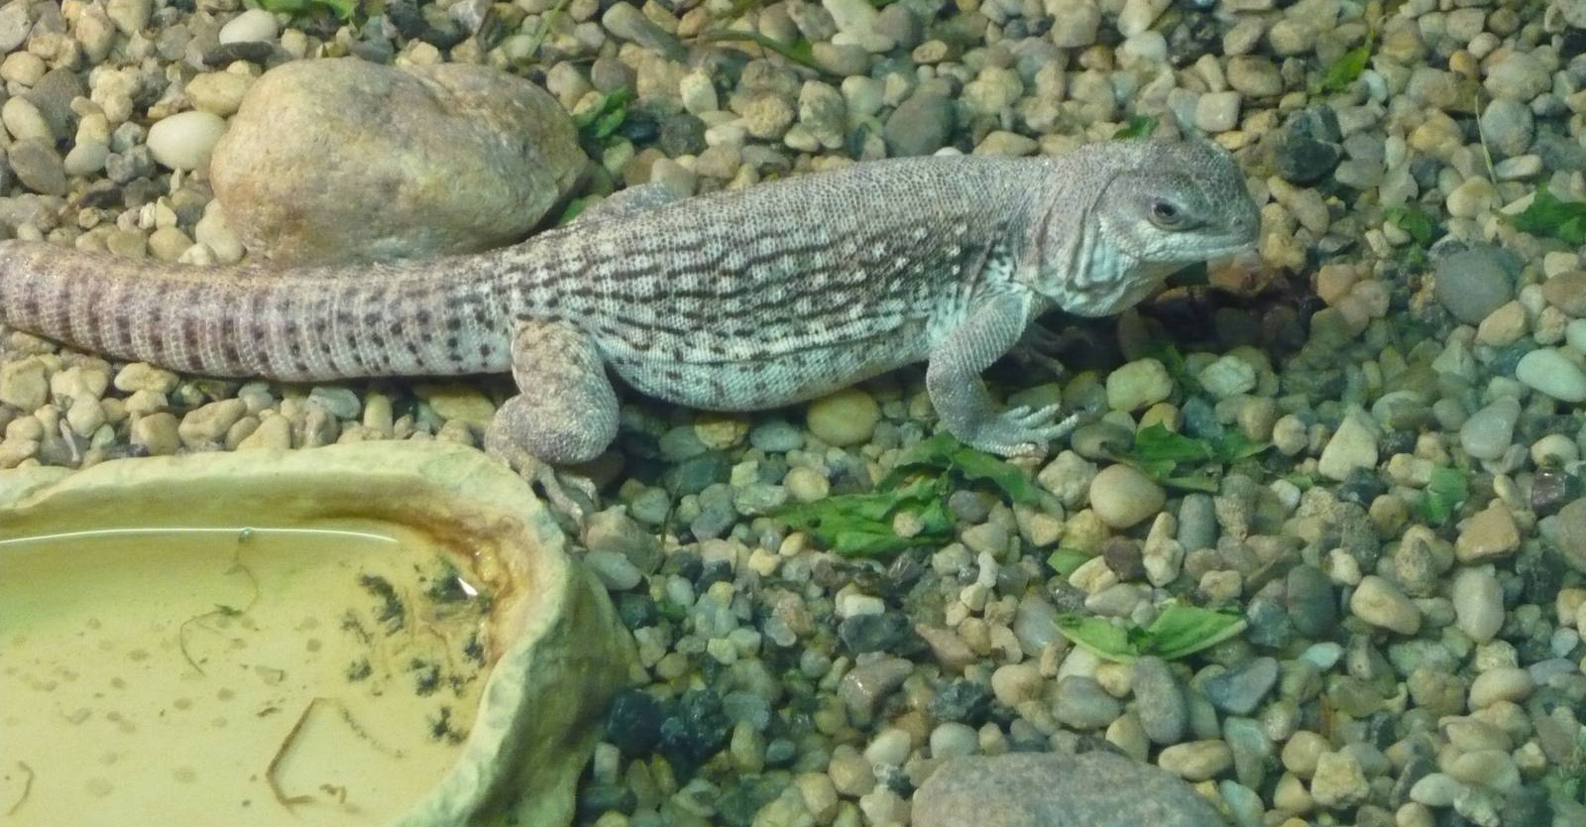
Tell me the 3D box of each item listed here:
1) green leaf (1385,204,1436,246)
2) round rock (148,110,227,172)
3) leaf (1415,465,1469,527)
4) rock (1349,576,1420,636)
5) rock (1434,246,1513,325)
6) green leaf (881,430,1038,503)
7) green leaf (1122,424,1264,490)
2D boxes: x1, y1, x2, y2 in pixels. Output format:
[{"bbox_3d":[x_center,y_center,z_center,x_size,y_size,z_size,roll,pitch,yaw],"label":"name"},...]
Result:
[{"bbox_3d":[0.129,-0.039,0.958,0.013,0.006,0.009,23,50,20],"label":"green leaf"},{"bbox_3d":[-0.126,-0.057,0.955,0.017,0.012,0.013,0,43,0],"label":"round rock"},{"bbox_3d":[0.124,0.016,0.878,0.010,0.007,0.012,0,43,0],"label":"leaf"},{"bbox_3d":[0.114,0.037,0.884,0.015,0.010,0.011,31,54,27],"label":"rock"},{"bbox_3d":[0.141,-0.026,0.945,0.017,0.014,0.017,0,46,0],"label":"rock"},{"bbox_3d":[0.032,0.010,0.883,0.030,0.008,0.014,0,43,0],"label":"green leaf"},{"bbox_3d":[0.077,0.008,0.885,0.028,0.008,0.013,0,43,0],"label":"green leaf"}]

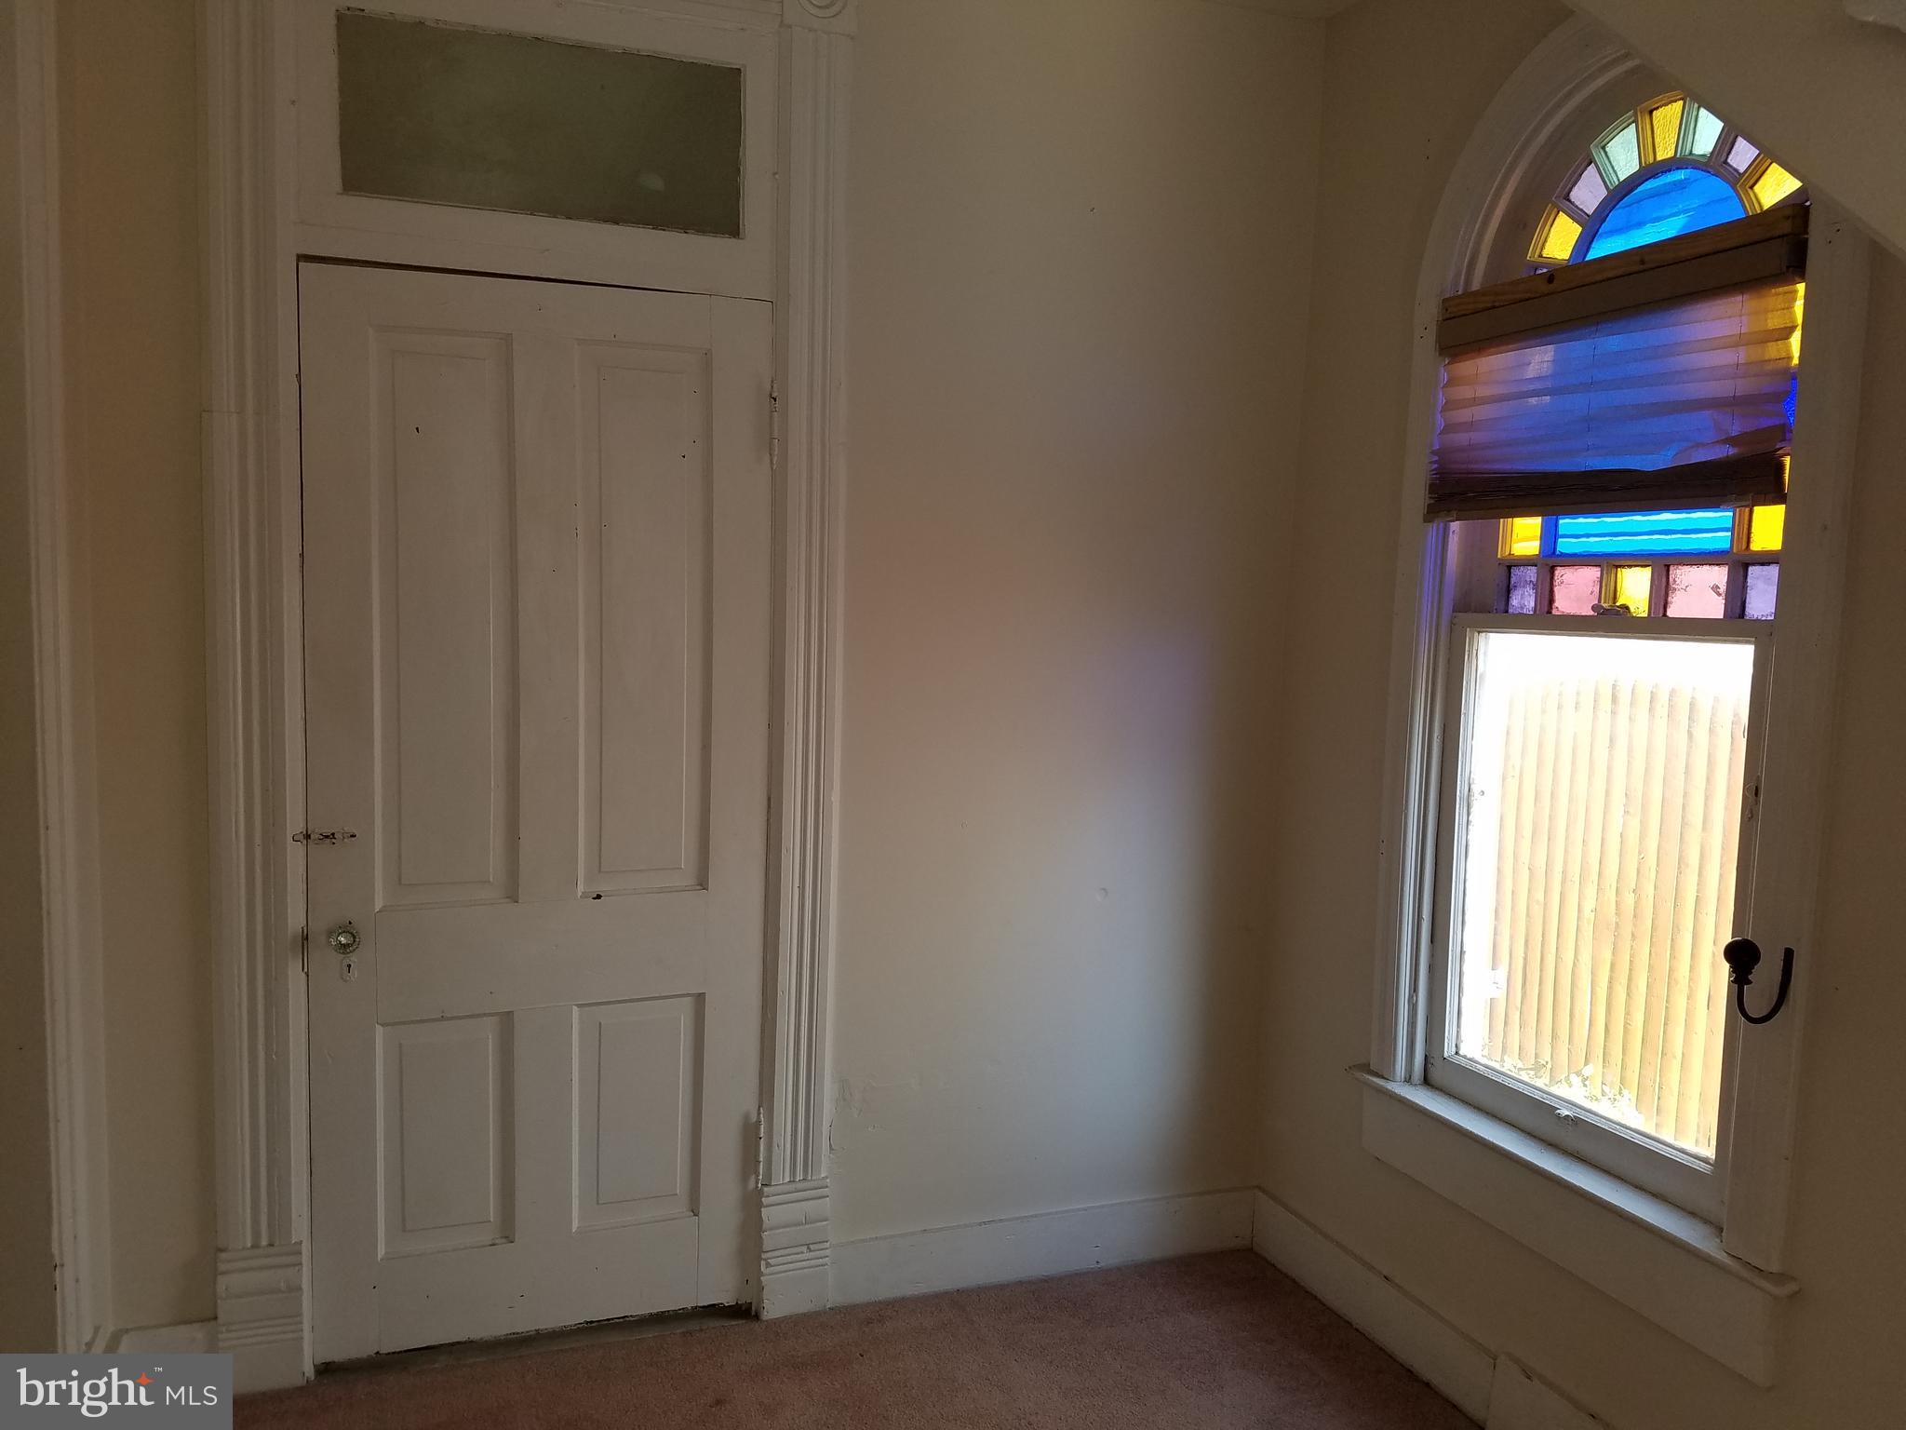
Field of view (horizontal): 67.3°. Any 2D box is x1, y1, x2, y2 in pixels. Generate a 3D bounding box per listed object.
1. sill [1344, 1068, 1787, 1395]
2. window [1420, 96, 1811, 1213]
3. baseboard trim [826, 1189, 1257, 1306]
[{"bbox_3d":[1.063,0.876,2.587,0.101,0.181,1.080,0,5,-20],"label":"sill"},{"bbox_3d":[1.136,-0.152,2.539,0.122,1.898,0.821,0,5,-20],"label":"window"},{"bbox_3d":[0.228,1.216,3.294,1.054,0.150,0.023,0,5,-20],"label":"baseboard trim"}]

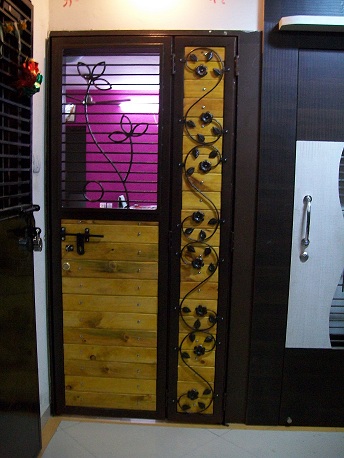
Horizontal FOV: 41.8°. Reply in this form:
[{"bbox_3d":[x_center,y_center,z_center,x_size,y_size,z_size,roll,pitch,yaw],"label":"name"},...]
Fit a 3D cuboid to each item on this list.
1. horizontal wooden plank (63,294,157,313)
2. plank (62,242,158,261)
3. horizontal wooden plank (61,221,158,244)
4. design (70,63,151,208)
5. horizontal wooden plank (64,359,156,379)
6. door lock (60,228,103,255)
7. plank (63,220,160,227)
[{"bbox_3d":[-0.341,0.414,2.498,0.528,0.098,0.020,1,6,3],"label":"horizontal wooden plank"},{"bbox_3d":[-0.332,0.119,2.420,0.524,0.098,0.022,1,6,4],"label":"plank"},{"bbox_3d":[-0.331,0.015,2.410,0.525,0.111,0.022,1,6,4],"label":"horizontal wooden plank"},{"bbox_3d":[-0.321,-0.487,2.360,0.398,0.750,0.020,1,6,4],"label":"design"},{"bbox_3d":[-0.345,0.789,2.538,0.523,0.088,0.020,1,6,3],"label":"horizontal wooden plank"},{"bbox_3d":[-0.486,0.070,2.439,0.238,0.150,0.040,1,6,3],"label":"door lock"},{"bbox_3d":[-0.335,-0.033,2.450,0.535,0.030,0.020,1,6,3],"label":"plank"}]

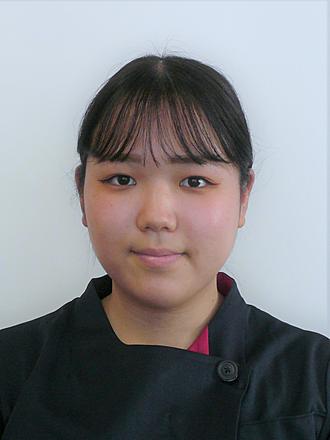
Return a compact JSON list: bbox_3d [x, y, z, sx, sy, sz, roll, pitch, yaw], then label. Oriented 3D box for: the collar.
[{"bbox_3d":[-0.001,0.094,0.630,0.175,0.085,0.135,0,0,1],"label":"collar"}]

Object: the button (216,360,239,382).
[{"bbox_3d":[0.059,0.141,0.580,0.019,0.019,0.004,0,-13,-4],"label":"button"}]

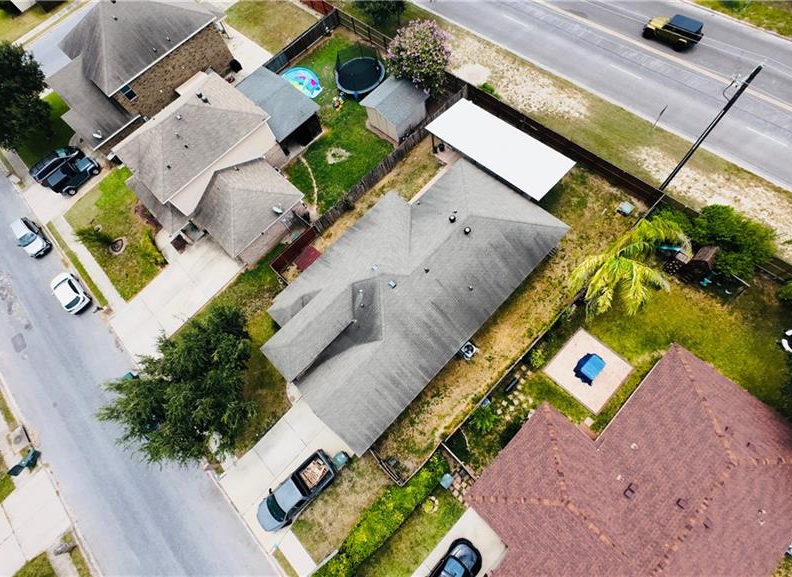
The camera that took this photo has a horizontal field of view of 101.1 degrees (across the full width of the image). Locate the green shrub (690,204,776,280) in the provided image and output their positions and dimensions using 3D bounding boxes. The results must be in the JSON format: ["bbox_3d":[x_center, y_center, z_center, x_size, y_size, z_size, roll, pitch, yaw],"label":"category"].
[{"bbox_3d":[21.637,-3.042,20.938,4.400,3.000,4.100,-2,70,7],"label":"green shrub"}]

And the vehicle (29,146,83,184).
[{"bbox_3d":[-34.193,-12.464,32.896,1.850,1.650,4.500,42,81,18],"label":"vehicle"}]

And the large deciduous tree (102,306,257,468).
[{"bbox_3d":[-13.637,5.951,21.207,9.500,6.900,9.500,-2,71,6],"label":"large deciduous tree"}]

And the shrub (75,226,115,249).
[{"bbox_3d":[-26.214,-4.377,28.455,1.700,2.900,1.700,42,81,18],"label":"shrub"}]

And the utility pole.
[{"bbox_3d":[18.128,-8.310,19.705,0.600,9.600,0.450,41,80,19],"label":"utility pole"}]

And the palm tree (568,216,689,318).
[{"bbox_3d":[13.269,-0.894,19.829,6.100,5.700,6.100,-2,70,7],"label":"palm tree"}]

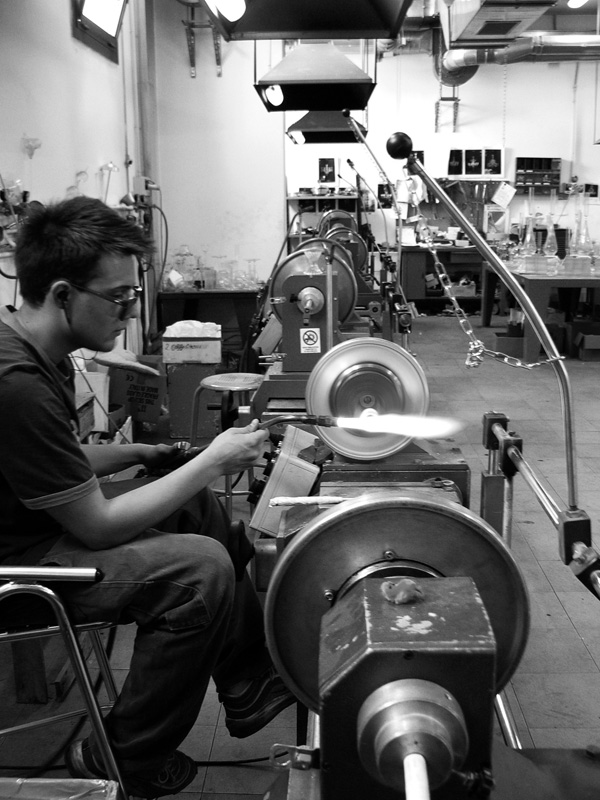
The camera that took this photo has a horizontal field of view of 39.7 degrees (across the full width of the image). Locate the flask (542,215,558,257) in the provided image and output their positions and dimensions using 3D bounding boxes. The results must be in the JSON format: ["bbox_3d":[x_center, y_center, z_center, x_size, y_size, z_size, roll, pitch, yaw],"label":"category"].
[{"bbox_3d":[2.868,-1.874,9.470,0.177,0.464,0.177,0,14,2],"label":"flask"}]

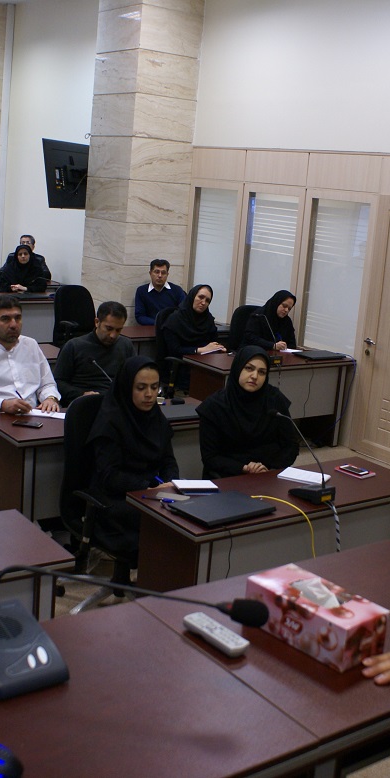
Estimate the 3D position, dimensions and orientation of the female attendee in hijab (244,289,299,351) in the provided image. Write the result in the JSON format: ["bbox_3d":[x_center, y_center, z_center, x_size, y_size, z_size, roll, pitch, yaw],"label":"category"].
[{"bbox_3d":[0.670,-0.236,7.591,0.500,1.230,0.760,-5,16,-36],"label":"female attendee in hijab"}]

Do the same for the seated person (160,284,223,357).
[{"bbox_3d":[0.005,-0.206,7.095,0.500,1.280,0.780,-5,16,-36],"label":"seated person"}]

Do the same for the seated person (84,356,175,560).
[{"bbox_3d":[-0.293,0.471,4.038,0.500,1.260,0.780,-6,16,-39],"label":"seated person"}]

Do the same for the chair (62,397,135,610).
[{"bbox_3d":[-0.356,0.548,4.290,0.620,1.050,0.660,-5,15,-35],"label":"chair"}]

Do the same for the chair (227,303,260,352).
[{"bbox_3d":[0.655,-0.176,7.611,0.620,1.050,0.640,-4,16,-35],"label":"chair"}]

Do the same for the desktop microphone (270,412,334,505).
[{"bbox_3d":[0.485,0.300,3.960,0.130,0.340,0.350,-7,17,-41],"label":"desktop microphone"}]

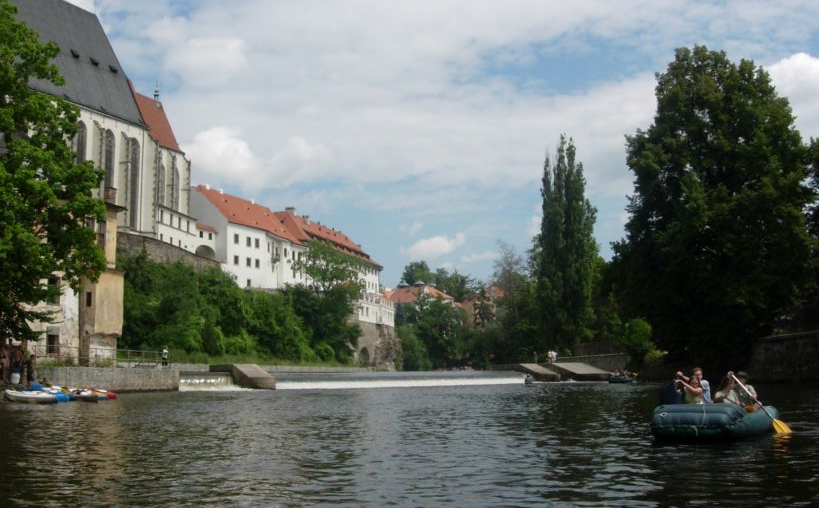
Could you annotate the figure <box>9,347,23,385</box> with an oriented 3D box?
[{"bbox_3d":[-17.533,5.006,40.000,0.600,1.740,0.450,4,-9,-30],"label":"figure"}]

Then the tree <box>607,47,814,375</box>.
[{"bbox_3d":[28.502,-4.439,84.000,18.500,30.000,17.500,0,-7,0],"label":"tree"}]

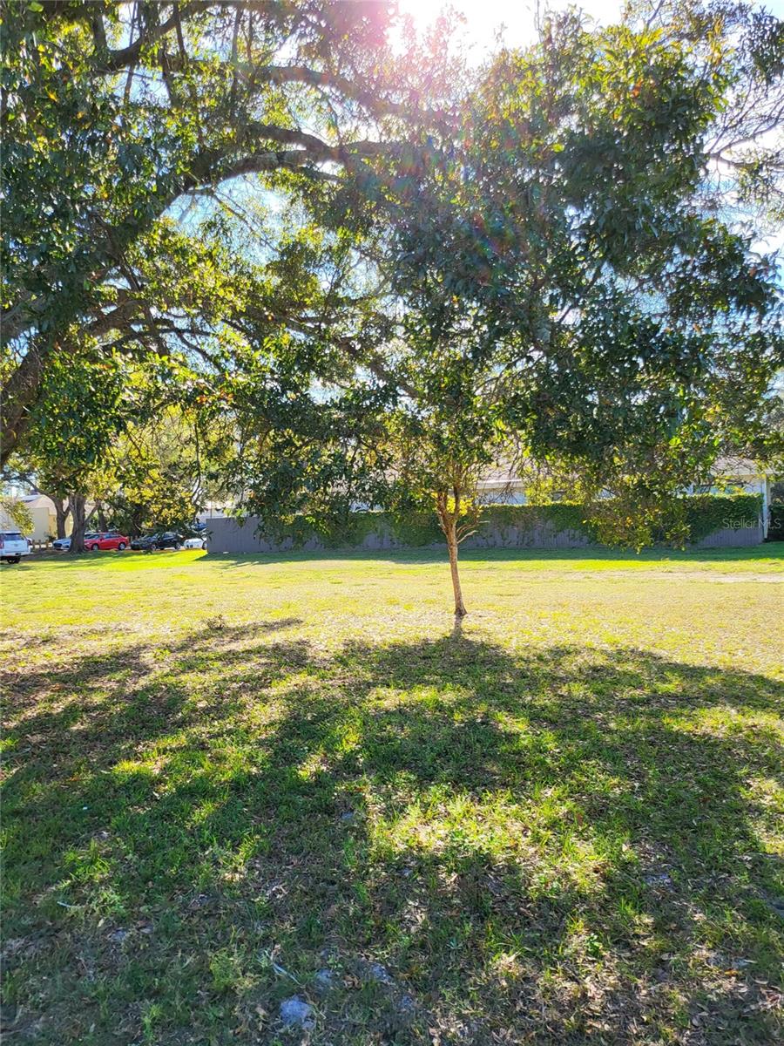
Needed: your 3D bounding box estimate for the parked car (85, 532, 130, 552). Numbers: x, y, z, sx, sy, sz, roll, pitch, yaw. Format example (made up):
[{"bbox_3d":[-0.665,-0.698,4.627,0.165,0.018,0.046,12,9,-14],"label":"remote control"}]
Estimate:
[{"bbox_3d":[-23.676,1.526,59.300,1.800,1.430,4.600,0,-1,27],"label":"parked car"}]

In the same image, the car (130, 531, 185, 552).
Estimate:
[{"bbox_3d":[-18.774,1.464,58.400,1.800,1.440,4.600,0,-1,27],"label":"car"}]

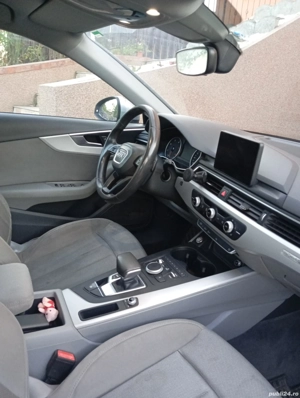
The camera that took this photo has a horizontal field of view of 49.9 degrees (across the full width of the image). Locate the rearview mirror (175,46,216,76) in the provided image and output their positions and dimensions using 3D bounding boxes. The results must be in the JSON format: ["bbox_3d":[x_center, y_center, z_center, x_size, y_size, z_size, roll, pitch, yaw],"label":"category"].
[{"bbox_3d":[0.104,-0.325,0.765,0.038,0.064,0.228,-6,22,-10],"label":"rearview mirror"}]

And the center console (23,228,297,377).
[{"bbox_3d":[0.001,0.281,0.940,0.780,0.260,0.240,-7,22,-23],"label":"center console"}]

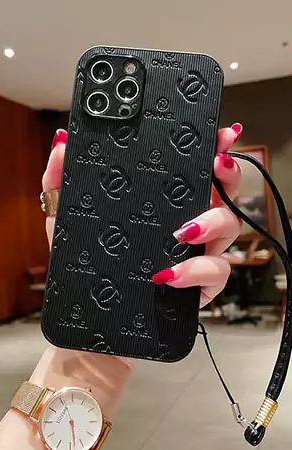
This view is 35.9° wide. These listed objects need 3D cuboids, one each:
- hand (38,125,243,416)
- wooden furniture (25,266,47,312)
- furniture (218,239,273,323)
[{"bbox_3d":[-0.008,0.022,0.260,0.105,0.165,0.075,12,0,0],"label":"hand"},{"bbox_3d":[-1.222,0.858,5.798,0.520,0.750,0.520,-3,0,20],"label":"wooden furniture"},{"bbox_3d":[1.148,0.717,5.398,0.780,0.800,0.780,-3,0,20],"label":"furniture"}]

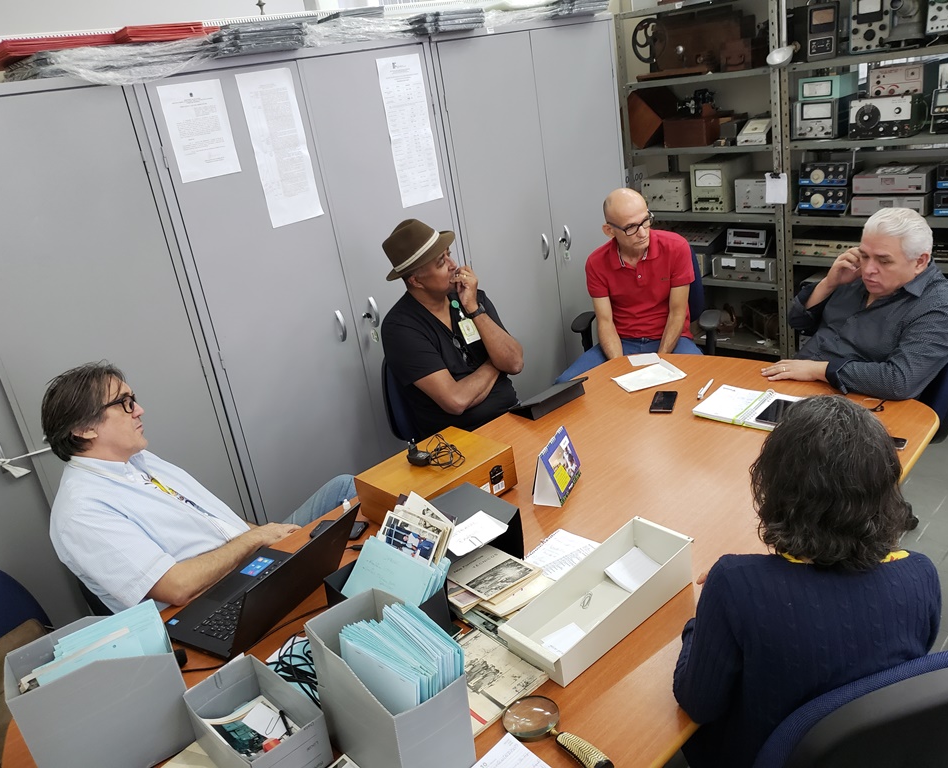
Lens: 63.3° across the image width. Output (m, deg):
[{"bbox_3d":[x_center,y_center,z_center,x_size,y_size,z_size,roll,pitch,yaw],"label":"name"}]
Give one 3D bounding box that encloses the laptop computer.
[{"bbox_3d":[-0.484,0.418,1.732,0.385,0.230,0.328,6,26,35],"label":"laptop computer"}]

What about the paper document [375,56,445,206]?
[{"bbox_3d":[-0.246,-1.001,3.059,0.213,0.558,0.008,-27,27,-37],"label":"paper document"}]

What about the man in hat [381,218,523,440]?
[{"bbox_3d":[0.076,0.092,2.744,0.760,1.370,0.530,1,24,24],"label":"man in hat"}]

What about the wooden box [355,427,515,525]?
[{"bbox_3d":[-0.099,0.266,2.123,0.354,0.117,0.259,-26,26,-37],"label":"wooden box"}]

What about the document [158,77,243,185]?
[{"bbox_3d":[-0.897,-0.833,2.533,0.210,0.297,0.004,-25,26,-35],"label":"document"}]

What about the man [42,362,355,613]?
[{"bbox_3d":[-0.635,0.473,2.236,0.900,1.260,0.600,-22,25,-28],"label":"man"}]

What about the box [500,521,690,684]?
[{"bbox_3d":[0.260,0.431,1.560,0.430,0.102,0.153,-25,26,-35],"label":"box"}]

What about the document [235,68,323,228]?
[{"bbox_3d":[-0.679,-0.833,2.726,0.211,0.513,0.005,-25,26,-35],"label":"document"}]

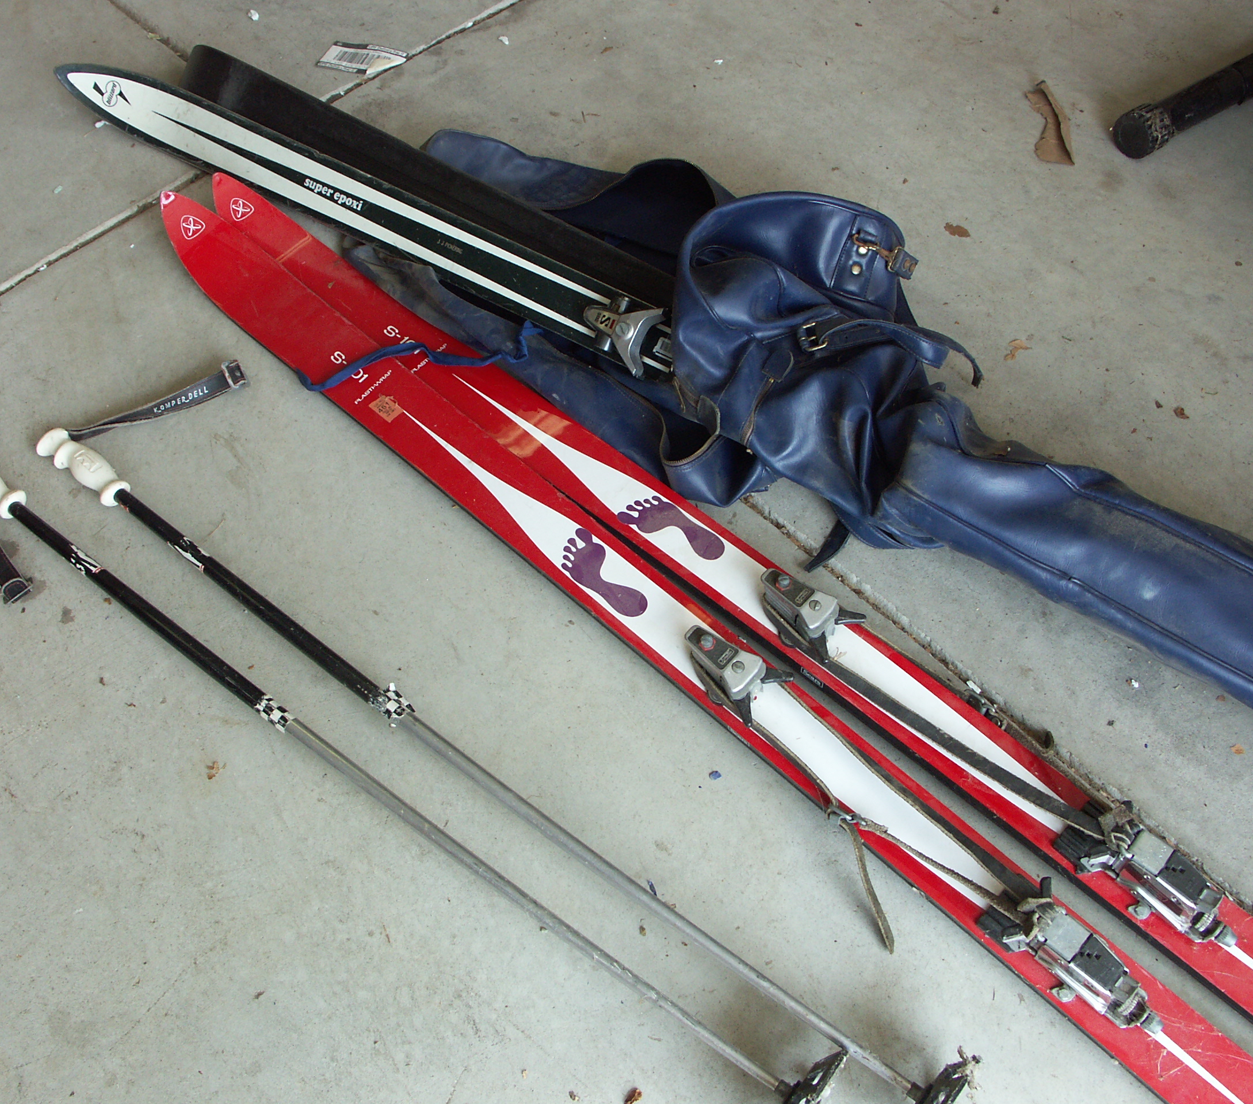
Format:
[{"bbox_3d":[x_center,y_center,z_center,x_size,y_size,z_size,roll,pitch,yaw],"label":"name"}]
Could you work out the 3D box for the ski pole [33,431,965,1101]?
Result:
[{"bbox_3d":[-0.166,0.162,1.046,1.121,0.090,0.100,32,63,21],"label":"ski pole"}]

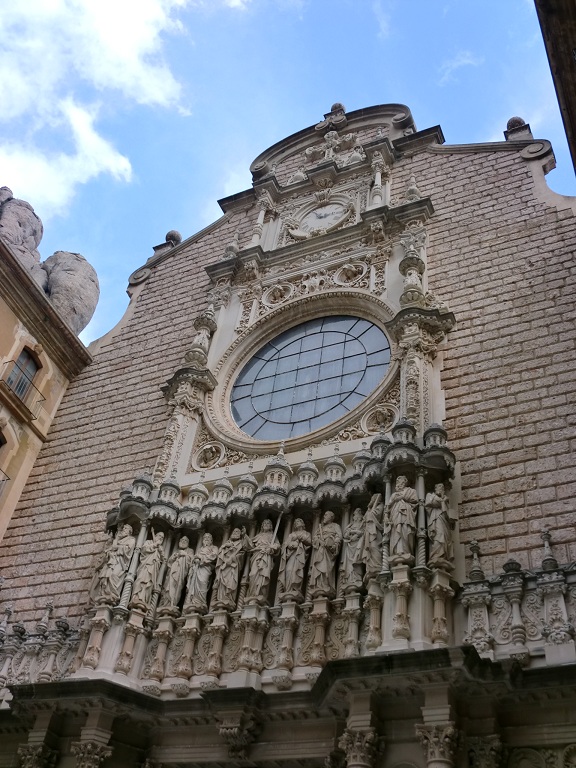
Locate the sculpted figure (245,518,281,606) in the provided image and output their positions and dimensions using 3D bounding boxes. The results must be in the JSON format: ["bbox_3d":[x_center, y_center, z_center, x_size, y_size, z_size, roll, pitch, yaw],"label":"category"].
[{"bbox_3d":[-0.605,3.872,17.132,0.680,2.180,0.520,-14,-50,20],"label":"sculpted figure"}]

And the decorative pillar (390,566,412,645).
[{"bbox_3d":[1.948,3.761,13.298,0.340,1.424,0.340,-14,-49,21],"label":"decorative pillar"}]

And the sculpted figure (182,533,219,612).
[{"bbox_3d":[-1.813,4.071,16.903,0.540,2.025,0.460,-14,-50,21],"label":"sculpted figure"}]

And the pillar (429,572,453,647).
[{"bbox_3d":[2.645,3.894,13.441,0.320,1.363,0.320,4,-46,5],"label":"pillar"}]

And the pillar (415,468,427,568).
[{"bbox_3d":[2.529,2.495,14.731,0.210,2.312,0.210,-14,-50,21],"label":"pillar"}]

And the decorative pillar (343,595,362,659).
[{"bbox_3d":[1.242,4.683,14.996,0.350,1.400,0.350,-14,-50,20],"label":"decorative pillar"}]

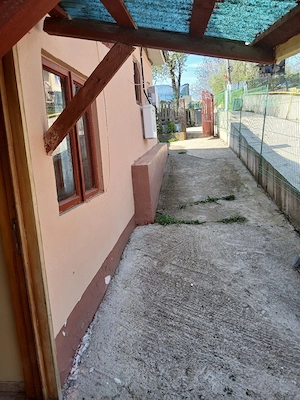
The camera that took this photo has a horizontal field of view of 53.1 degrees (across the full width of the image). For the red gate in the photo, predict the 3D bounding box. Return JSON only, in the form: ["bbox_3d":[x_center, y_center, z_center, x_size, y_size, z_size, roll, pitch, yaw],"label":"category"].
[{"bbox_3d":[1.852,-2.754,9.620,0.070,1.410,1.060,3,12,29],"label":"red gate"}]

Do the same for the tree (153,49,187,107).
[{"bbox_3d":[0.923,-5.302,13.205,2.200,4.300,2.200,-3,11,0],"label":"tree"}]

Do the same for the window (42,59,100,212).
[{"bbox_3d":[-0.593,-0.478,2.326,0.090,0.977,0.960,-2,11,8],"label":"window"}]

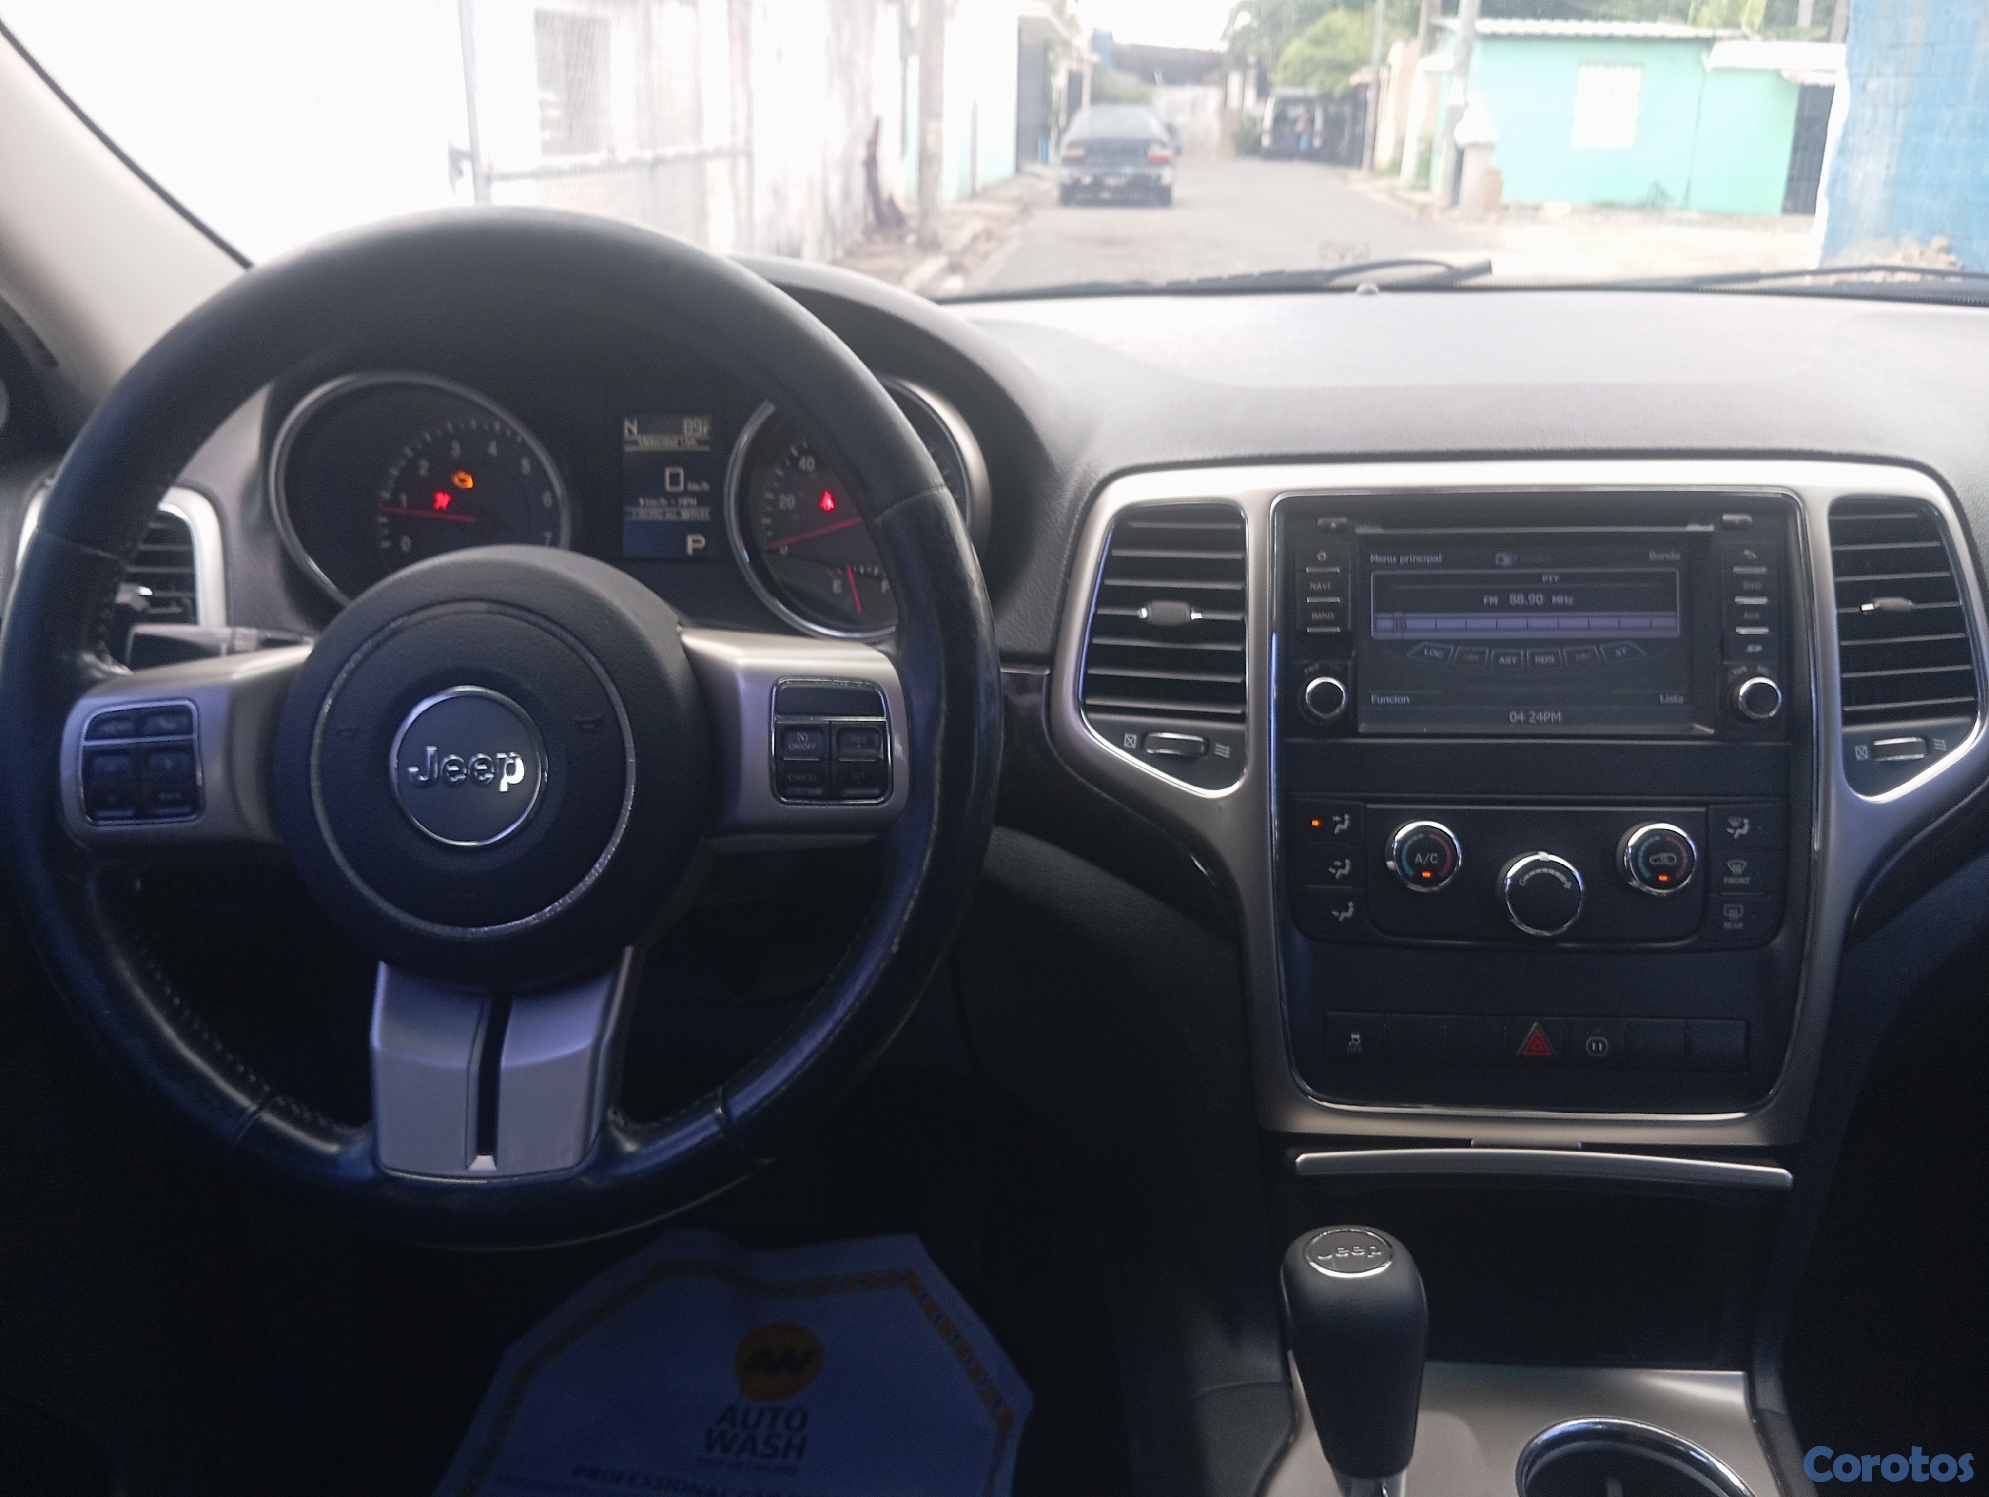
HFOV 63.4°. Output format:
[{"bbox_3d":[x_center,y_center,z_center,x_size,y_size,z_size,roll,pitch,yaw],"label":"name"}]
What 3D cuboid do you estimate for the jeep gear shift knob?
[{"bbox_3d":[0.132,0.223,0.590,0.053,0.100,0.054,-5,15,7],"label":"jeep gear shift knob"}]

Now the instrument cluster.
[{"bbox_3d":[-0.175,-0.119,0.795,0.345,0.132,0.070,0,3,5],"label":"instrument cluster"}]

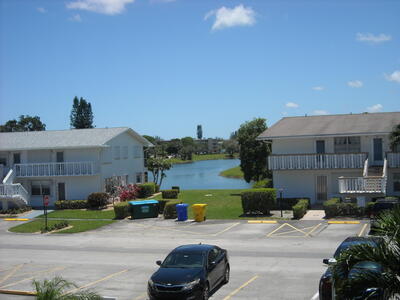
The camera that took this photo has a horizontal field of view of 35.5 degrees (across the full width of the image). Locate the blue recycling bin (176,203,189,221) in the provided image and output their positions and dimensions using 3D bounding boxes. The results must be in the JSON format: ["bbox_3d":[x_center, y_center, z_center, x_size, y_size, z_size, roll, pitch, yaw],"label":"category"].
[{"bbox_3d":[-1.098,3.916,39.600,0.730,1.100,0.630,-2,0,-41],"label":"blue recycling bin"}]

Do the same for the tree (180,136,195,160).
[{"bbox_3d":[-5.625,-0.519,270.000,5.800,10.200,5.800,-2,0,17],"label":"tree"}]

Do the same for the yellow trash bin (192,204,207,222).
[{"bbox_3d":[0.013,3.974,39.300,0.850,1.130,0.700,-2,0,-44],"label":"yellow trash bin"}]

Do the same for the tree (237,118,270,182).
[{"bbox_3d":[6.577,0.183,76.000,4.100,8.000,4.100,-2,0,17],"label":"tree"}]

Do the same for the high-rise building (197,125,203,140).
[{"bbox_3d":[-0.288,-9.615,600.000,6.000,30.000,6.000,-2,0,17],"label":"high-rise building"}]

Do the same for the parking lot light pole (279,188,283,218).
[{"bbox_3d":[5.335,3.482,41.000,0.250,1.920,0.250,-2,0,17],"label":"parking lot light pole"}]

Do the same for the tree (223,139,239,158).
[{"bbox_3d":[15.401,-0.745,310.000,8.000,9.800,7.500,-2,0,0],"label":"tree"}]

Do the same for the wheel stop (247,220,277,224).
[{"bbox_3d":[3.824,4.450,38.300,1.830,0.140,0.190,-2,0,17],"label":"wheel stop"}]

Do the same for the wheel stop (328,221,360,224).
[{"bbox_3d":[8.469,4.282,36.700,1.830,0.140,0.190,-2,0,17],"label":"wheel stop"}]

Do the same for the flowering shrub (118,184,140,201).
[{"bbox_3d":[-6.270,3.798,55.500,1.850,1.450,1.600,-2,0,17],"label":"flowering shrub"}]

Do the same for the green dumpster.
[{"bbox_3d":[-3.727,4.049,41.900,1.850,1.220,1.100,-2,0,-18],"label":"green dumpster"}]

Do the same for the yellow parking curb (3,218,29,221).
[{"bbox_3d":[-12.557,4.776,42.700,1.880,0.140,0.200,-2,0,17],"label":"yellow parking curb"}]

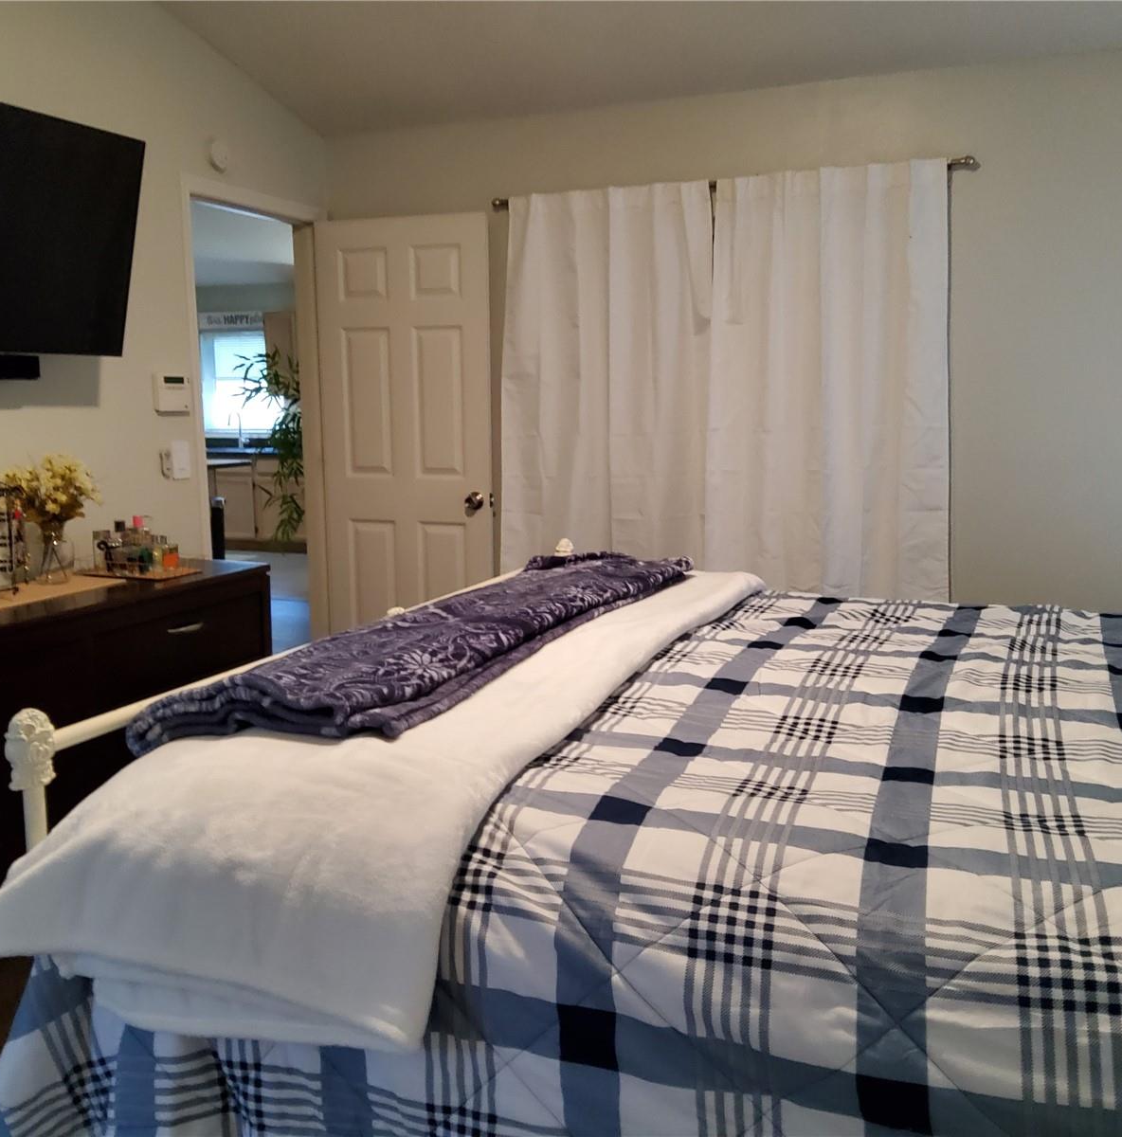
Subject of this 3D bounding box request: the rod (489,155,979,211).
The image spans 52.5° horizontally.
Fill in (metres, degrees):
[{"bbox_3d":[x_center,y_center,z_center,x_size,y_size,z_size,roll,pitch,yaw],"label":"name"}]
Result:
[{"bbox_3d":[0.538,-1.361,4.037,1.780,0.050,0.080,3,10,24],"label":"rod"}]

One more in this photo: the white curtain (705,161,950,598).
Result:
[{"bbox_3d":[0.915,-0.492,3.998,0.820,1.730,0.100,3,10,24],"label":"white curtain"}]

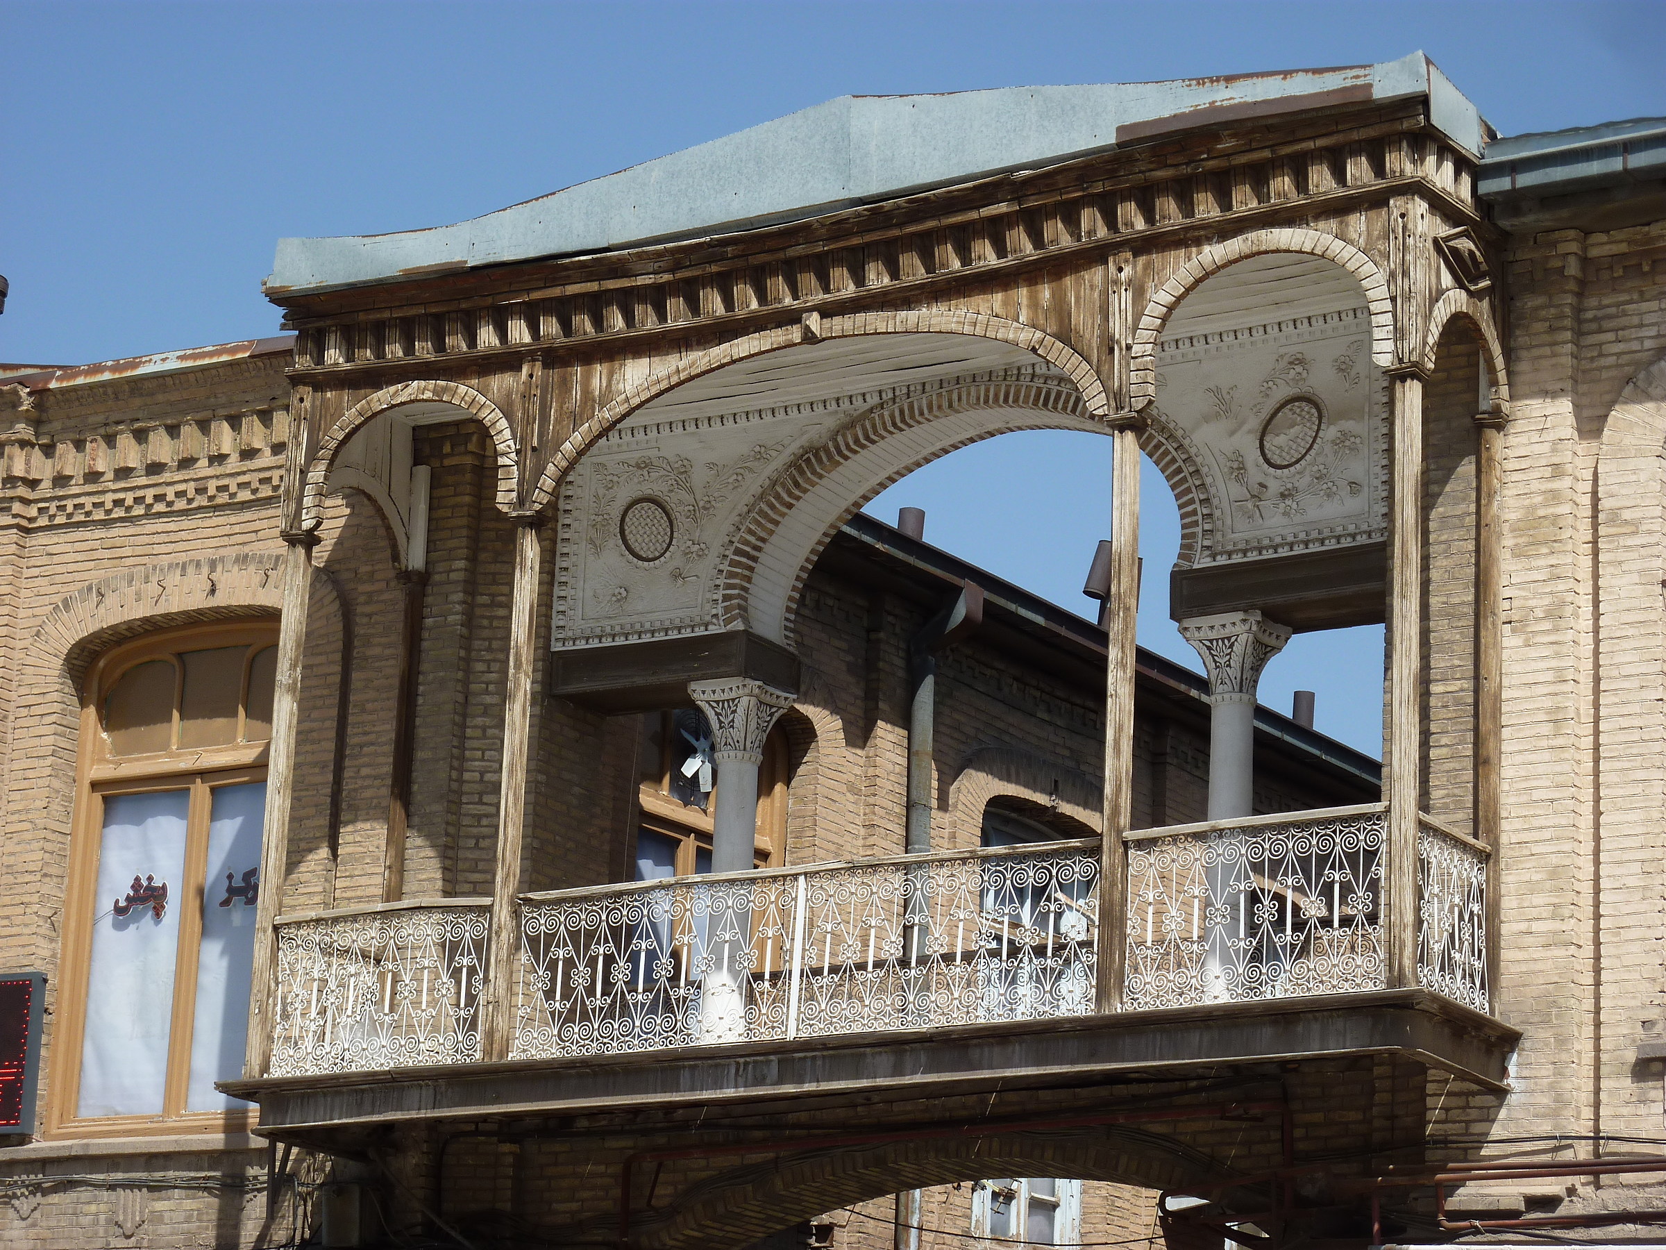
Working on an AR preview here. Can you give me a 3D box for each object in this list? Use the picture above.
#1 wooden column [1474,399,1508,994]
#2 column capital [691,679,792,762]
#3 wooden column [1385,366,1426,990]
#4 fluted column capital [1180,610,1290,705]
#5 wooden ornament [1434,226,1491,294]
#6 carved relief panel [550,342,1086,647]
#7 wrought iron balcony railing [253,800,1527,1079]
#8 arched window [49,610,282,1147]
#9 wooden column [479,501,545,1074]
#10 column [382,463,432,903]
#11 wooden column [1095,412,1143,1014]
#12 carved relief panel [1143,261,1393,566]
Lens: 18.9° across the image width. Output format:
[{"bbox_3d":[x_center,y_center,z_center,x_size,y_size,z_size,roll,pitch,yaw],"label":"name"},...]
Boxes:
[{"bbox_3d":[3.003,0.388,22.815,0.135,2.894,0.135,-7,-17,32],"label":"wooden column"},{"bbox_3d":[-0.487,0.520,25.907,0.389,0.464,0.389,-7,-17,32],"label":"column capital"},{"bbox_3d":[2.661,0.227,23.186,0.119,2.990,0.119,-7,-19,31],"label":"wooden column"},{"bbox_3d":[2.046,0.210,25.661,0.416,0.445,0.396,-7,-19,31],"label":"fluted column capital"},{"bbox_3d":[2.894,-1.697,22.956,0.076,0.302,0.594,-7,-17,32],"label":"wooden ornament"},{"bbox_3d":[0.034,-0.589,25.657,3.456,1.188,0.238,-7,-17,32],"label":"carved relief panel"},{"bbox_3d":[0.064,1.723,24.943,6.593,0.871,0.970,-7,-19,31],"label":"wrought iron balcony railing"},{"bbox_3d":[-3.460,1.329,27.091,1.696,2.819,0.162,-7,-17,32],"label":"arched window"},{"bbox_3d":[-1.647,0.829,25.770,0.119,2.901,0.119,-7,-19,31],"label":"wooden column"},{"bbox_3d":[-2.282,0.761,26.264,0.151,3.348,0.151,-7,-17,32],"label":"column"},{"bbox_3d":[1.310,0.375,22.832,0.146,2.819,0.146,-7,-17,32],"label":"wooden column"},{"bbox_3d":[2.231,-0.975,25.567,1.386,1.337,0.119,-7,-19,31],"label":"carved relief panel"}]

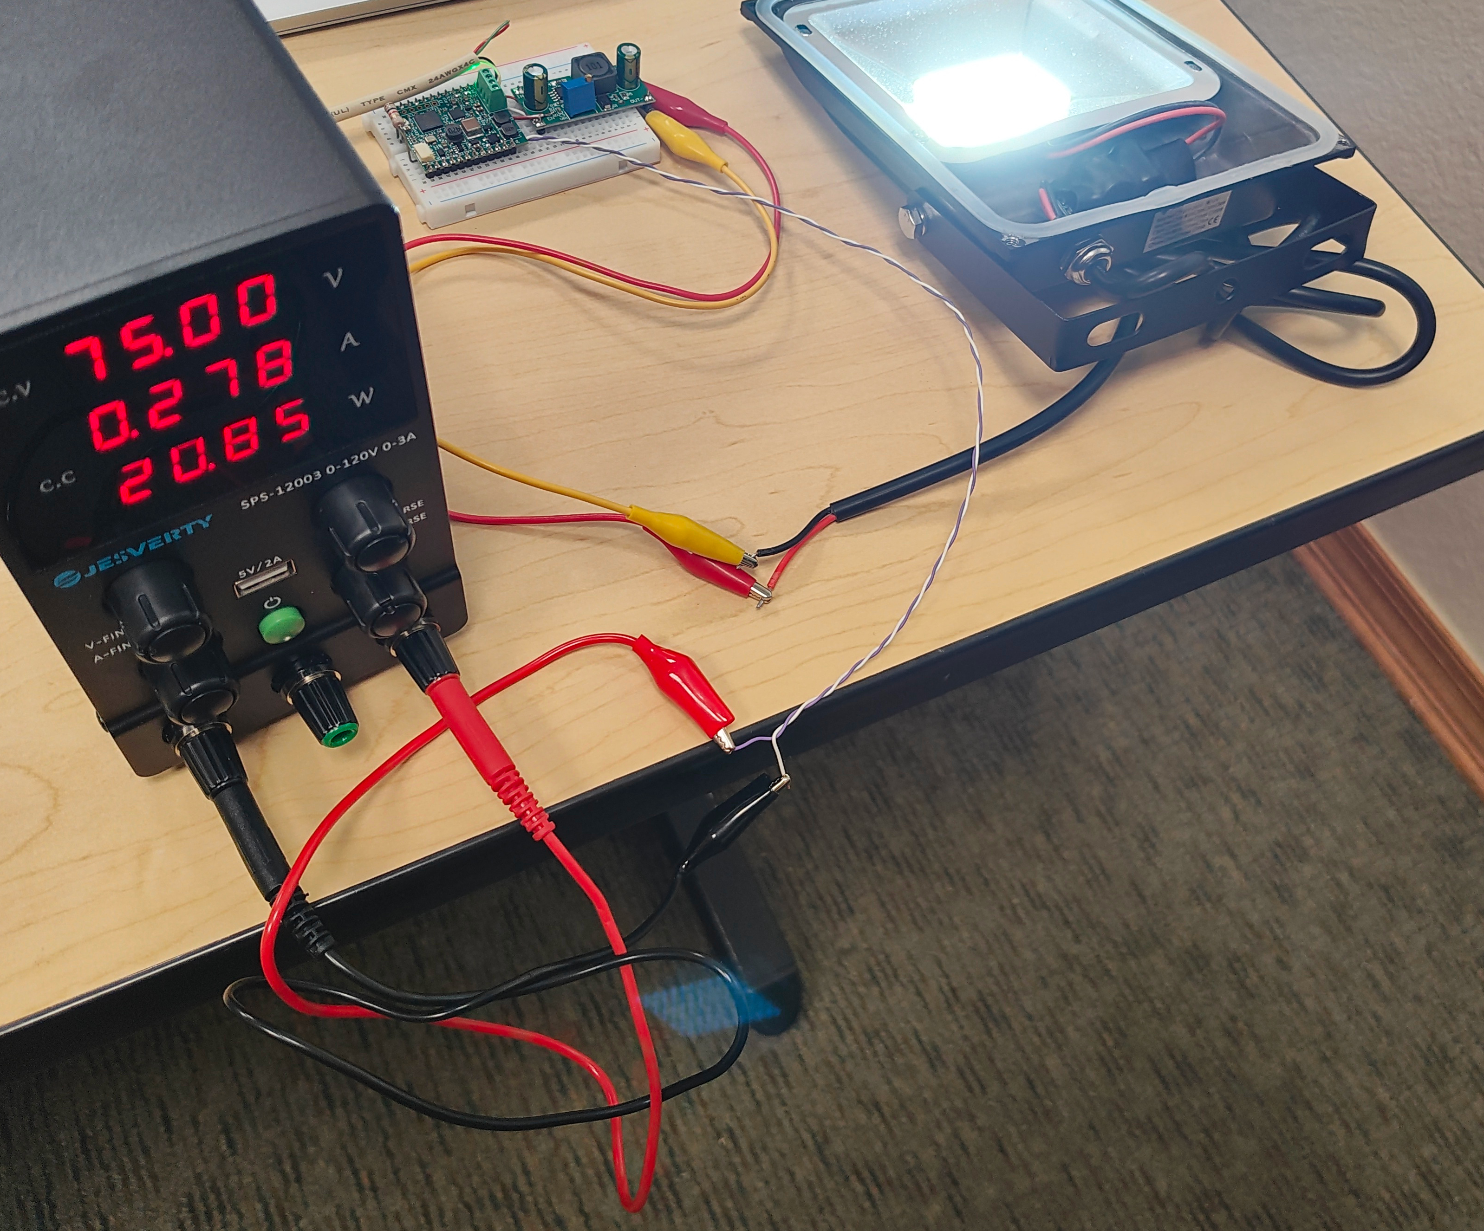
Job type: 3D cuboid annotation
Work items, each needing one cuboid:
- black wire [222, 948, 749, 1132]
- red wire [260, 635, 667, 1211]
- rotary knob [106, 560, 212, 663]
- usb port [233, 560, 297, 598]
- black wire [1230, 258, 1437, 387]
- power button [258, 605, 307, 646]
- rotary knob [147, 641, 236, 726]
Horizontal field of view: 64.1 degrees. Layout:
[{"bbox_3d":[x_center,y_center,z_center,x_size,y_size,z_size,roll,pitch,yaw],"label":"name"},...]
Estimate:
[{"bbox_3d":[-0.063,0.107,0.299,0.134,0.041,0.051,-6,60,-10],"label":"black wire"},{"bbox_3d":[-0.069,0.082,0.309,0.092,0.098,0.140,-3,64,-9],"label":"red wire"},{"bbox_3d":[-0.117,0.000,0.240,0.018,0.018,0.015,-28,65,-20],"label":"rotary knob"},{"bbox_3d":[-0.108,-0.011,0.265,0.013,0.006,0.010,-30,67,-22],"label":"usb port"},{"bbox_3d":[0.198,-0.098,0.394,0.062,0.020,0.040,-9,61,-12],"label":"black wire"},{"bbox_3d":[-0.106,0.003,0.274,0.010,0.010,0.004,-28,65,-20],"label":"power button"},{"bbox_3d":[-0.121,0.013,0.263,0.019,0.019,0.016,-30,67,-22],"label":"rotary knob"}]

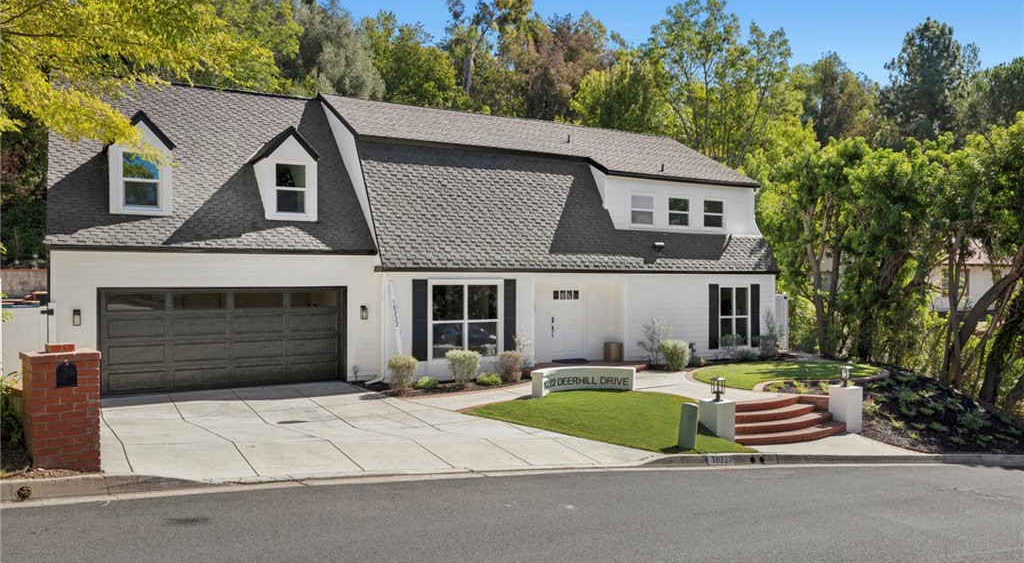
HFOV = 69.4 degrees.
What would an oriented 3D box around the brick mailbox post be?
[{"bbox_3d":[-3.860,1.090,6.330,0.520,1.080,0.540,0,0,-40],"label":"brick mailbox post"}]

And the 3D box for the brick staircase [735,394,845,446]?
[{"bbox_3d":[5.120,2.700,14.370,3.100,0.620,1.400,0,0,-29],"label":"brick staircase"}]

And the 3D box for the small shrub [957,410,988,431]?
[{"bbox_3d":[9.037,2.728,14.500,0.550,0.430,0.520,0,0,0],"label":"small shrub"}]

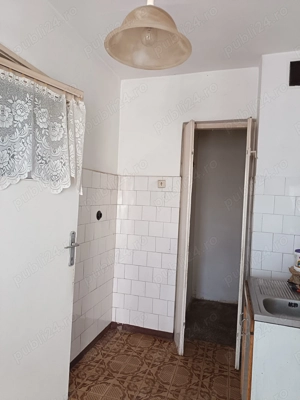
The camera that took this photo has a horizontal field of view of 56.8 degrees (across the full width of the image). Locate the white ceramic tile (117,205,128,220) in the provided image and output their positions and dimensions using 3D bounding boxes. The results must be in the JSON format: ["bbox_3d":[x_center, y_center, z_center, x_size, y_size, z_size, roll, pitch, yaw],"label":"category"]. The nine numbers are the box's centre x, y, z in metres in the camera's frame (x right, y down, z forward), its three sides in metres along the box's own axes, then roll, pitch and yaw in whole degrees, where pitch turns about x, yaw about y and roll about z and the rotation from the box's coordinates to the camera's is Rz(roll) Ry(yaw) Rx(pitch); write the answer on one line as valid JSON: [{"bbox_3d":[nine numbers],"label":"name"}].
[{"bbox_3d":[-0.278,0.127,2.818,0.130,0.150,0.010,2,0,17],"label":"white ceramic tile"}]

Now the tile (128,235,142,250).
[{"bbox_3d":[-0.156,0.429,2.789,0.150,0.150,0.010,2,0,17],"label":"tile"}]

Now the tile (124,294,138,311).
[{"bbox_3d":[-0.188,1.027,2.794,0.150,0.150,0.010,3,1,17],"label":"tile"}]

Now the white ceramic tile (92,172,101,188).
[{"bbox_3d":[-0.466,-0.183,2.413,0.010,0.150,0.150,2,0,17],"label":"white ceramic tile"}]

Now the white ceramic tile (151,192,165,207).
[{"bbox_3d":[0.078,-0.011,2.734,0.150,0.150,0.010,2,1,17],"label":"white ceramic tile"}]

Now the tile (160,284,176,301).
[{"bbox_3d":[0.175,0.911,2.721,0.150,0.150,0.010,2,0,16],"label":"tile"}]

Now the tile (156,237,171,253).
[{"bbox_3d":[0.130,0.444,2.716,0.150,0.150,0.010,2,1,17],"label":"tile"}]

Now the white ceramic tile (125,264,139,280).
[{"bbox_3d":[-0.180,0.731,2.786,0.150,0.150,0.010,2,0,17],"label":"white ceramic tile"}]

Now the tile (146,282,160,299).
[{"bbox_3d":[0.032,0.904,2.763,0.150,0.150,0.010,2,0,16],"label":"tile"}]

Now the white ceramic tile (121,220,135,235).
[{"bbox_3d":[-0.228,0.276,2.813,0.150,0.150,0.010,2,0,17],"label":"white ceramic tile"}]

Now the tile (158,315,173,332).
[{"bbox_3d":[0.153,1.200,2.707,0.150,0.150,0.010,2,1,17],"label":"tile"}]

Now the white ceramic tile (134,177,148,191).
[{"bbox_3d":[-0.081,-0.165,2.813,0.150,0.150,0.010,2,0,16],"label":"white ceramic tile"}]

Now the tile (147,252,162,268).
[{"bbox_3d":[0.048,0.601,2.763,0.150,0.150,0.010,2,0,16],"label":"tile"}]

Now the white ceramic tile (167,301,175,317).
[{"bbox_3d":[0.210,1.064,2.708,0.061,0.150,0.010,2,0,16],"label":"white ceramic tile"}]

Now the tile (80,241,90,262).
[{"bbox_3d":[-0.537,0.419,2.285,0.010,0.150,0.150,3,1,17],"label":"tile"}]

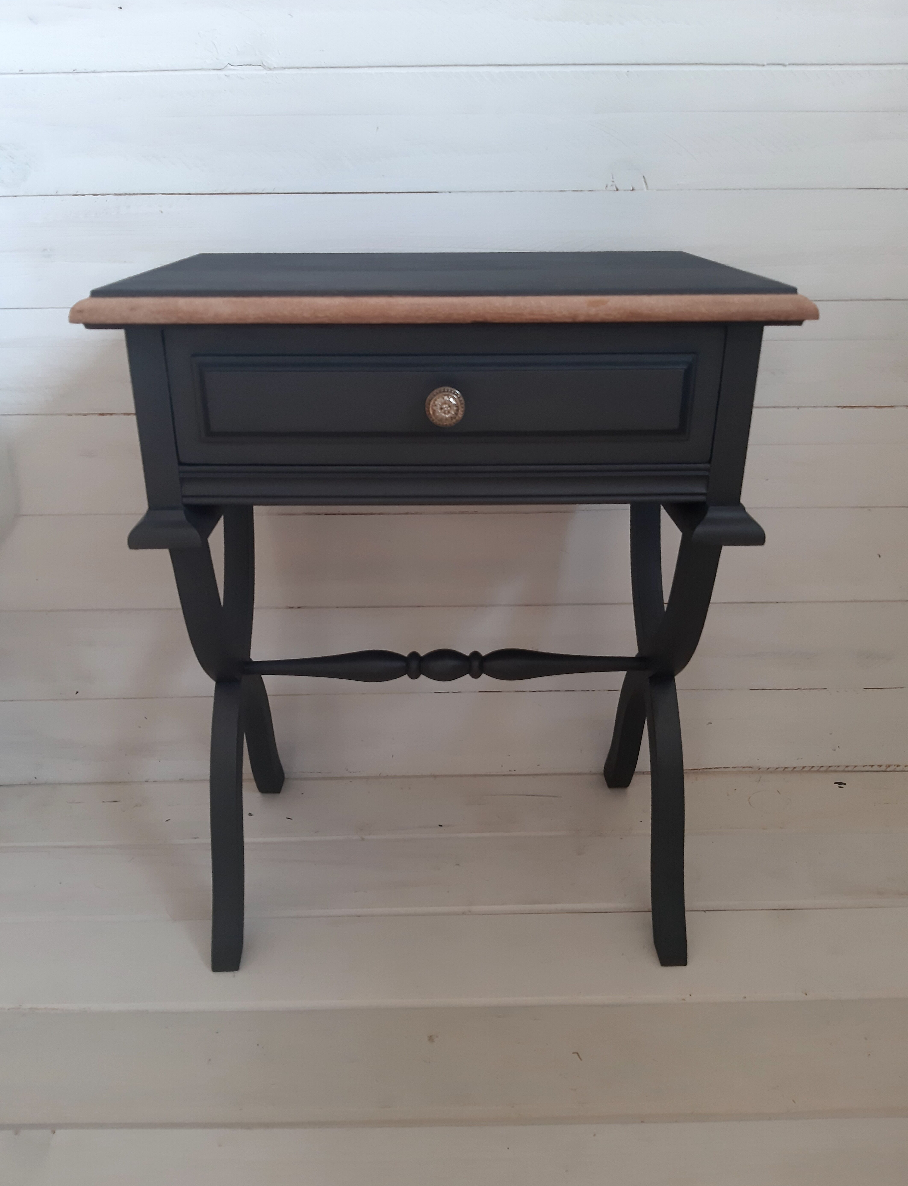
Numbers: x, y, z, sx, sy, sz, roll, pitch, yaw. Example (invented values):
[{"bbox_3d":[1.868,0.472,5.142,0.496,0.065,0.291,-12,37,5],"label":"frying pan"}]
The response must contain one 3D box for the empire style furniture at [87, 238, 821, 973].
[{"bbox_3d":[-0.008,0.015,0.978,0.540,0.668,0.374,-1,24,-1],"label":"empire style furniture"}]

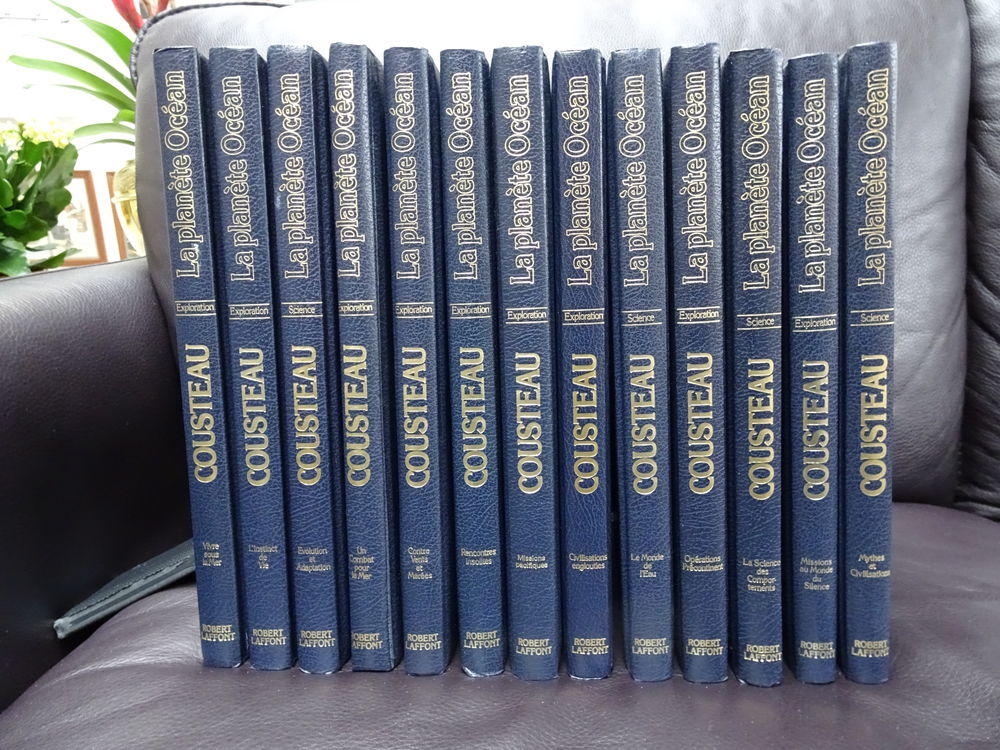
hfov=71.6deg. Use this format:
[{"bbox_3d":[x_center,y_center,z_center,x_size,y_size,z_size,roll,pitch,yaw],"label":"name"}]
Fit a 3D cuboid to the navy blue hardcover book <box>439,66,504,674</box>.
[{"bbox_3d":[-0.009,-0.010,0.420,0.022,0.285,0.215,-1,7,2],"label":"navy blue hardcover book"}]

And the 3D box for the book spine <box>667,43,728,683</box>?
[{"bbox_3d":[0.093,-0.010,0.417,0.022,0.285,0.215,-3,6,2],"label":"book spine"}]

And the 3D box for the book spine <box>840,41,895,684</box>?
[{"bbox_3d":[0.167,-0.010,0.415,0.022,0.285,0.215,-3,6,2],"label":"book spine"}]

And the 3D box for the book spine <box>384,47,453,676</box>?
[{"bbox_3d":[-0.034,-0.011,0.421,0.022,0.285,0.215,-1,7,2],"label":"book spine"}]

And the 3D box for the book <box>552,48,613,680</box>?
[{"bbox_3d":[0.041,-0.009,0.419,0.022,0.285,0.215,-2,7,2],"label":"book"}]

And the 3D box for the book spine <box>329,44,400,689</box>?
[{"bbox_3d":[-0.059,-0.013,0.421,0.022,0.285,0.215,0,6,2],"label":"book spine"}]

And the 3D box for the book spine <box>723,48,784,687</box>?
[{"bbox_3d":[0.118,-0.008,0.417,0.022,0.285,0.215,-2,6,2],"label":"book spine"}]

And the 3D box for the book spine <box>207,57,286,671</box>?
[{"bbox_3d":[-0.110,-0.012,0.423,0.022,0.285,0.215,-1,7,2],"label":"book spine"}]

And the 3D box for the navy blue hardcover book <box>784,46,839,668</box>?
[{"bbox_3d":[0.144,-0.007,0.418,0.022,0.285,0.215,-3,7,2],"label":"navy blue hardcover book"}]

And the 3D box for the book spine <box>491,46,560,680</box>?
[{"bbox_3d":[0.015,-0.010,0.419,0.022,0.285,0.215,-1,6,2],"label":"book spine"}]

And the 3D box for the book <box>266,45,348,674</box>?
[{"bbox_3d":[-0.085,-0.012,0.421,0.022,0.285,0.215,0,6,2],"label":"book"}]

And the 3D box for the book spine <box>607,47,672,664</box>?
[{"bbox_3d":[0.068,-0.009,0.418,0.022,0.285,0.215,-2,7,2],"label":"book spine"}]

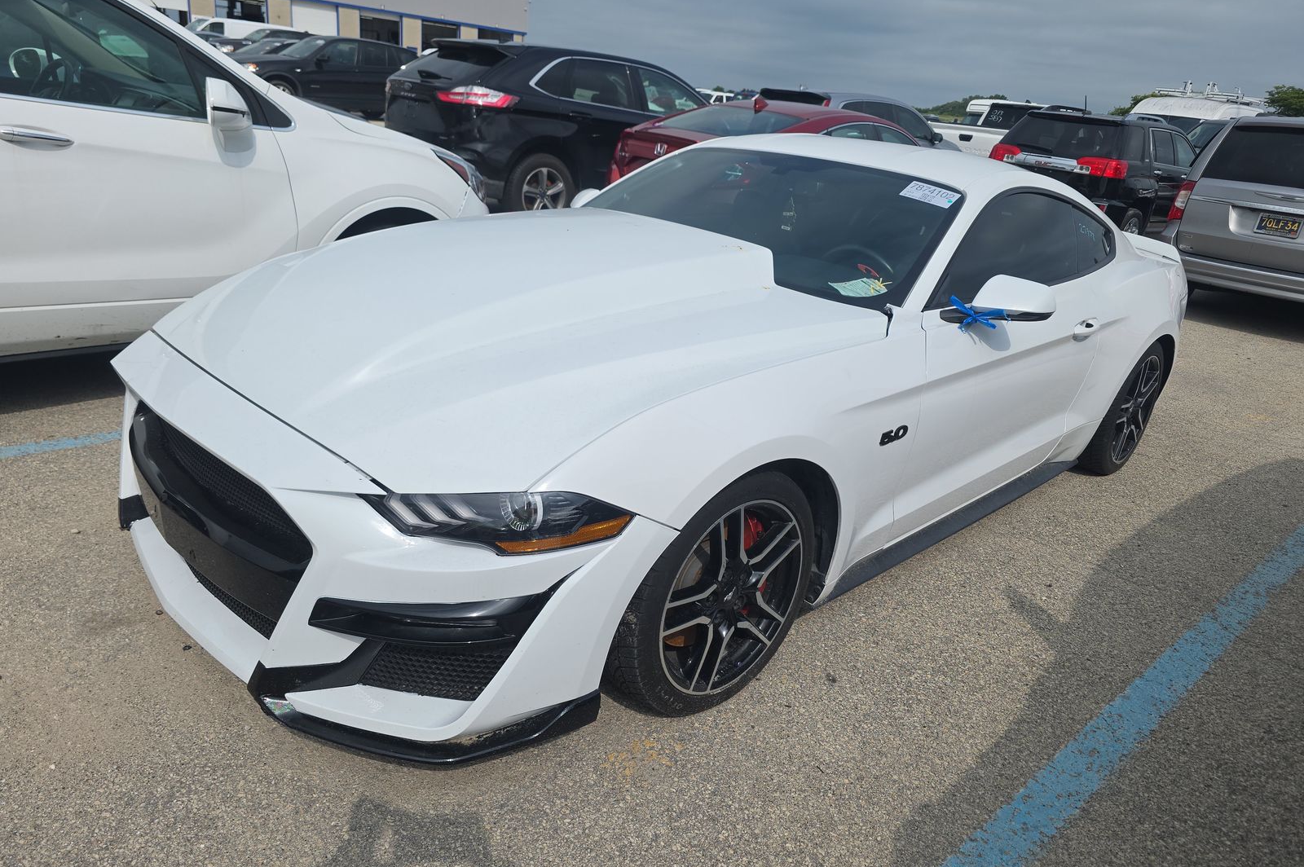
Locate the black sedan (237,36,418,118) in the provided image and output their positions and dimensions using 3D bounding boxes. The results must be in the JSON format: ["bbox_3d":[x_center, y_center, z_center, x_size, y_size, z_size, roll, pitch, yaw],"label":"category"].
[{"bbox_3d":[-7.750,-8.520,20.550,4.680,1.670,1.890,-14,30,-42],"label":"black sedan"}]

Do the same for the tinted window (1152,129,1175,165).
[{"bbox_3d":[6.671,-3.732,11.296,0.740,0.420,0.100,-13,17,-41],"label":"tinted window"}]

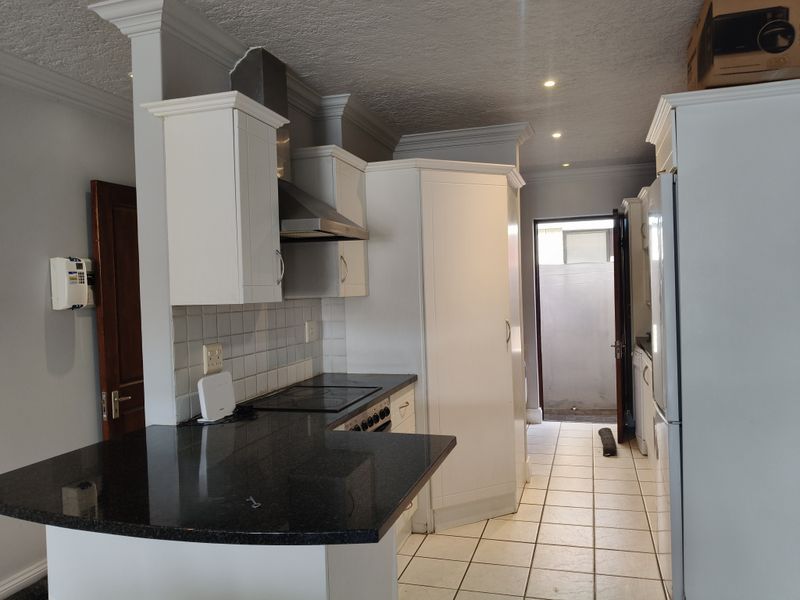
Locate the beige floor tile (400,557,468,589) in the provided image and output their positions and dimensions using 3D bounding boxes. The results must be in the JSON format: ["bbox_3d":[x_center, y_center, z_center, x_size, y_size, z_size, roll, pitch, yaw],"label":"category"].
[{"bbox_3d":[0.175,1.348,2.975,0.297,0.010,0.297,-2,1,18],"label":"beige floor tile"}]

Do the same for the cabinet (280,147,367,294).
[{"bbox_3d":[-0.397,-0.398,3.326,0.331,0.772,0.476,-2,1,18],"label":"cabinet"}]

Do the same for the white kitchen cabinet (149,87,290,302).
[{"bbox_3d":[-0.696,-0.365,2.393,0.383,0.764,0.376,-2,0,16],"label":"white kitchen cabinet"}]

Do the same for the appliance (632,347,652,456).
[{"bbox_3d":[2.305,0.811,5.019,0.587,0.852,0.602,-2,1,18],"label":"appliance"}]

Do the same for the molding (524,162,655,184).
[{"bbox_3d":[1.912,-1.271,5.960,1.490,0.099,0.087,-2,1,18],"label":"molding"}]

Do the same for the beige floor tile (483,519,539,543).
[{"bbox_3d":[0.642,1.324,3.449,0.297,0.010,0.297,-2,1,18],"label":"beige floor tile"}]

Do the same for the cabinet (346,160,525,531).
[{"bbox_3d":[0.292,0.258,3.896,0.920,2.155,1.050,-2,1,18],"label":"cabinet"}]

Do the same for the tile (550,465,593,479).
[{"bbox_3d":[1.306,1.308,4.550,0.298,0.010,0.298,-2,0,18],"label":"tile"}]

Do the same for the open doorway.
[{"bbox_3d":[1.836,0.203,6.197,0.820,2.090,0.130,-2,1,18],"label":"open doorway"}]

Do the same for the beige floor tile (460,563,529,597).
[{"bbox_3d":[0.466,1.349,2.902,0.299,0.010,0.295,-2,1,18],"label":"beige floor tile"}]

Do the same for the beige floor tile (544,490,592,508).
[{"bbox_3d":[1.116,1.311,3.950,0.299,0.010,0.295,-2,1,18],"label":"beige floor tile"}]

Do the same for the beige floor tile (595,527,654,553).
[{"bbox_3d":[1.228,1.321,3.299,0.298,0.010,0.298,-2,0,18],"label":"beige floor tile"}]

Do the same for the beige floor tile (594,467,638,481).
[{"bbox_3d":[1.575,1.277,4.395,0.297,0.010,0.297,-2,1,18],"label":"beige floor tile"}]

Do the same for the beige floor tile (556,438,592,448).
[{"bbox_3d":[1.568,1.275,5.373,0.299,0.010,0.295,-2,1,18],"label":"beige floor tile"}]

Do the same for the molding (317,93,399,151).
[{"bbox_3d":[-0.226,-1.134,3.989,0.220,0.110,1.080,-2,1,18],"label":"molding"}]

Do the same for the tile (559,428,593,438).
[{"bbox_3d":[1.674,1.285,5.709,0.298,0.010,0.298,-2,0,18],"label":"tile"}]

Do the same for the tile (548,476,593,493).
[{"bbox_3d":[1.198,1.293,4.205,0.297,0.010,0.297,-2,1,18],"label":"tile"}]

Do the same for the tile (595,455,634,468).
[{"bbox_3d":[1.665,1.270,4.678,0.297,0.010,0.297,-2,1,18],"label":"tile"}]

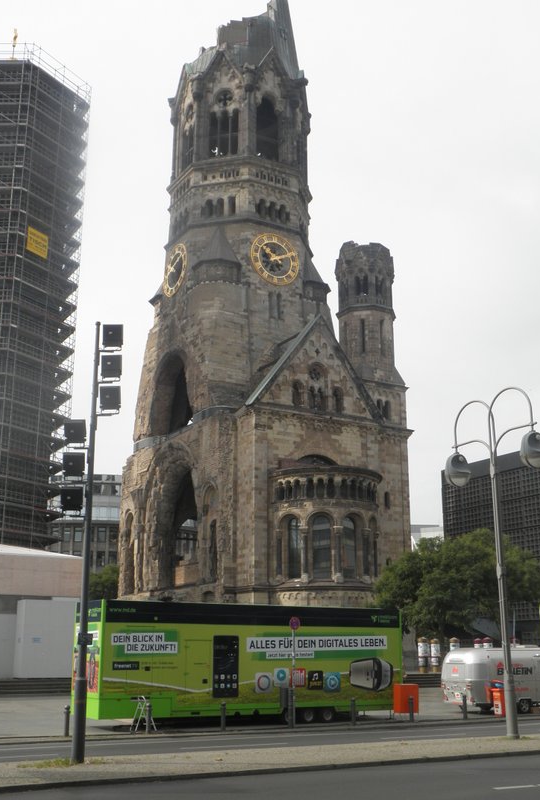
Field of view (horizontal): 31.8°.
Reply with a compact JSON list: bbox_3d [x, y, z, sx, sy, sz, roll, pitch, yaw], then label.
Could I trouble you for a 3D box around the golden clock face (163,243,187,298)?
[{"bbox_3d":[-8.185,-11.146,81.674,0.300,4.720,4.720,9,-18,-29],"label":"golden clock face"}]

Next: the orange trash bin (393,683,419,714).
[{"bbox_3d":[5.031,11.032,34.925,0.740,1.050,0.650,9,-18,-29],"label":"orange trash bin"}]

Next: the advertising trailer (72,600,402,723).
[{"bbox_3d":[-0.805,9.558,34.377,12.200,4.000,2.550,9,-18,-29],"label":"advertising trailer"}]

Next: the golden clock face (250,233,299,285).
[{"bbox_3d":[0.483,-11.777,79.533,4.720,4.720,0.300,9,-18,-29],"label":"golden clock face"}]

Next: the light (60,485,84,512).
[{"bbox_3d":[-4.460,2.240,21.373,0.500,0.550,0.350,0,-15,0],"label":"light"}]

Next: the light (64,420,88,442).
[{"bbox_3d":[-4.473,0.724,21.790,0.500,0.550,0.350,0,-15,0],"label":"light"}]

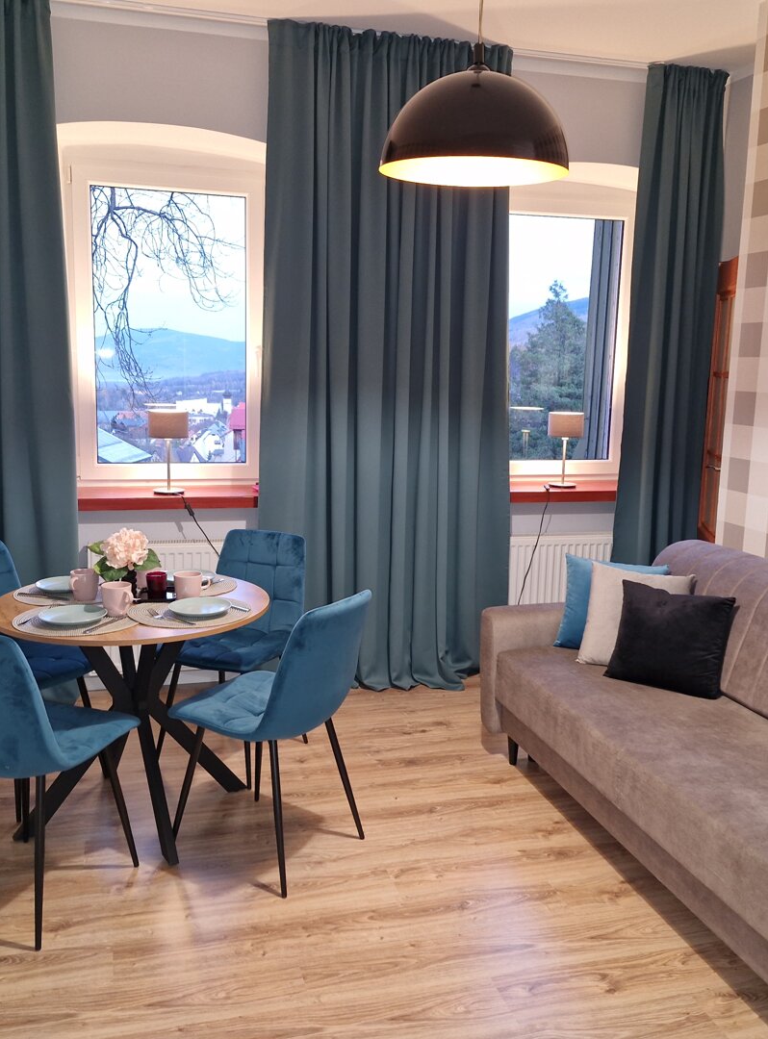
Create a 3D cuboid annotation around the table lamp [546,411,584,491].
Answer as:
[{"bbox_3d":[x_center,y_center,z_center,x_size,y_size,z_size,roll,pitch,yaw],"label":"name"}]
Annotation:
[{"bbox_3d":[0.978,-0.375,4.951,0.185,0.394,0.185,-1,10,-16],"label":"table lamp"}]

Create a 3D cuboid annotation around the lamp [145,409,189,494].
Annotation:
[{"bbox_3d":[-1.013,-0.316,4.325,0.185,0.388,0.185,-1,10,-16],"label":"lamp"}]

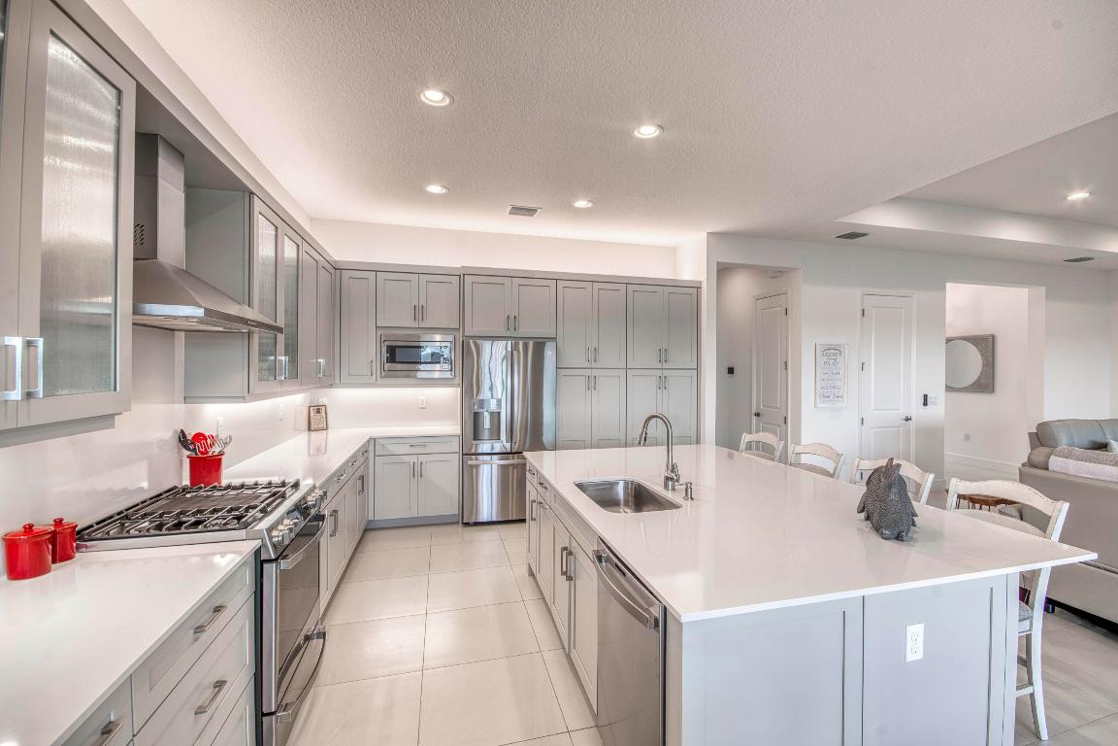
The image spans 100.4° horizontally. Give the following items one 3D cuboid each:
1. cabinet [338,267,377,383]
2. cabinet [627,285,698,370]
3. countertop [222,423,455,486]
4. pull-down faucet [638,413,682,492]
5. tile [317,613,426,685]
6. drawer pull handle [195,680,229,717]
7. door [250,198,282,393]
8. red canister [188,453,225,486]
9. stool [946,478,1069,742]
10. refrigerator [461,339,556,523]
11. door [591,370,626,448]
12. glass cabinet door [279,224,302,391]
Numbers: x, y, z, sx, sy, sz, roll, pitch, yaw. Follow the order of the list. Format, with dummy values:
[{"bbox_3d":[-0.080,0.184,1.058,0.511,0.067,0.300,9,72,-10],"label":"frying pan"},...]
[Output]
[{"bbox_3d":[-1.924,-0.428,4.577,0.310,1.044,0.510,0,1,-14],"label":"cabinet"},{"bbox_3d":[1.056,-0.492,5.358,0.848,0.898,0.610,0,0,-14],"label":"cabinet"},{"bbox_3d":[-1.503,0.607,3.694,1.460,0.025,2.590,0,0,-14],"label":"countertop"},{"bbox_3d":[0.513,0.405,2.379,0.220,0.386,0.100,0,1,-14],"label":"pull-down faucet"},{"bbox_3d":[-1.063,1.515,2.575,0.615,0.010,0.574,0,0,-14],"label":"tile"},{"bbox_3d":[-0.967,0.901,1.298,0.031,0.012,0.130,0,1,-14],"label":"drawer pull handle"},{"bbox_3d":[-1.682,-0.418,2.677,0.030,1.049,0.420,0,0,-14],"label":"door"},{"bbox_3d":[-1.781,0.498,2.370,0.152,0.165,0.152,0,1,-14],"label":"red canister"},{"bbox_3d":[1.812,1.007,2.104,0.540,1.020,0.460,0,0,-14],"label":"stool"},{"bbox_3d":[-0.562,0.585,4.940,0.915,1.790,0.720,0,1,-14],"label":"refrigerator"},{"bbox_3d":[0.531,0.672,4.944,0.387,1.425,0.022,0,1,-14],"label":"door"},{"bbox_3d":[-1.706,-0.391,2.967,0.025,0.970,0.430,0,1,-14],"label":"glass cabinet door"}]

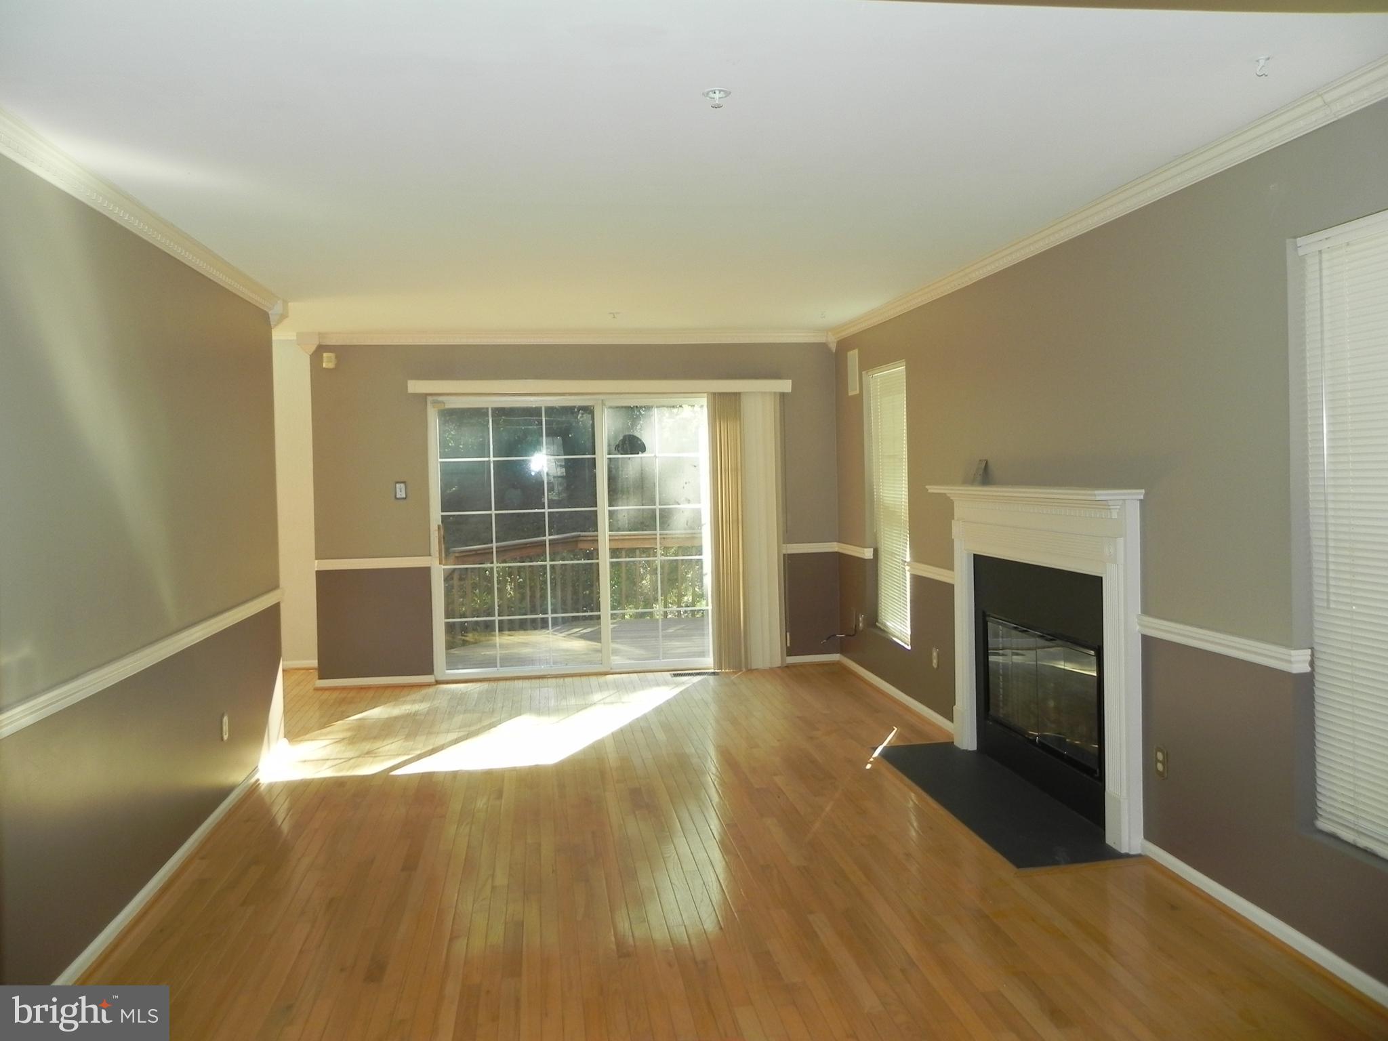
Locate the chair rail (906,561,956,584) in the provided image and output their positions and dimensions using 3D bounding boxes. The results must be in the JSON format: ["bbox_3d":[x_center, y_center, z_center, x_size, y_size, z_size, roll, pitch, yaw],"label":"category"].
[{"bbox_3d":[1.333,0.284,5.801,0.036,0.071,0.820,-2,3,-8],"label":"chair rail"}]

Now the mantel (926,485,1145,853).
[{"bbox_3d":[1.429,0.528,4.604,0.191,1.344,1.666,-2,3,-8],"label":"mantel"}]

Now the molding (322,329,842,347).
[{"bbox_3d":[-0.807,-1.279,7.321,3.670,0.086,0.080,-2,3,-8],"label":"molding"}]

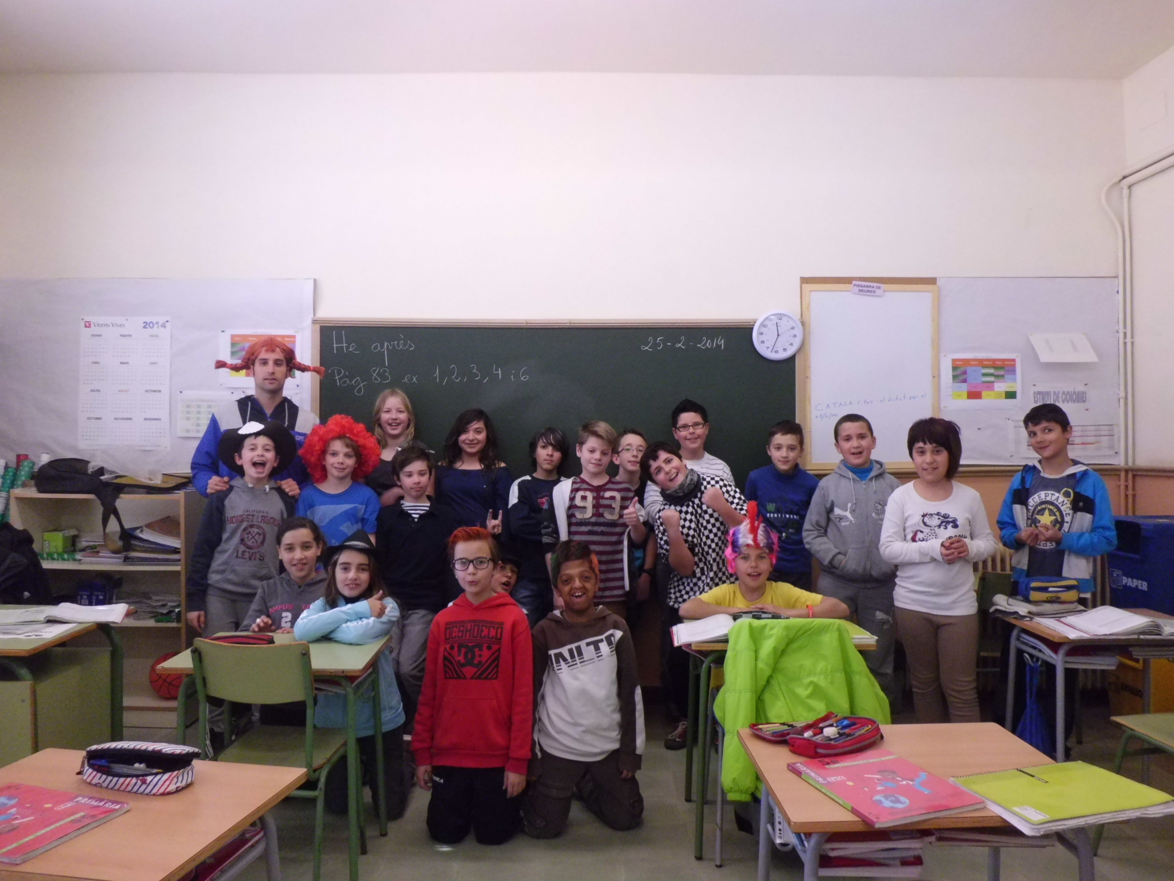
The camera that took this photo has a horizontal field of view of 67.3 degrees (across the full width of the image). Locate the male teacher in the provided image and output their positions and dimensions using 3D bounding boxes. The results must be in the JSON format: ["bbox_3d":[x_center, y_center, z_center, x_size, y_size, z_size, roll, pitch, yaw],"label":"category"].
[{"bbox_3d":[-1.535,0.468,4.150,0.640,1.870,0.420,0,0,-12],"label":"male teacher"}]

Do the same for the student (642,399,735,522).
[{"bbox_3d":[0.475,0.553,4.061,0.420,1.487,0.270,0,1,5],"label":"student"}]

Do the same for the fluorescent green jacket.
[{"bbox_3d":[0.674,0.840,2.750,0.530,0.570,0.260,0,0,0],"label":"fluorescent green jacket"}]

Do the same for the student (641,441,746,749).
[{"bbox_3d":[0.483,0.685,4.020,0.480,1.375,0.380,0,0,6],"label":"student"}]

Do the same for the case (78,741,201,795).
[{"bbox_3d":[-0.875,0.640,1.735,0.222,0.066,0.110,0,0,5],"label":"case"}]

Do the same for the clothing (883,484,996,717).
[{"bbox_3d":[1.350,0.713,3.413,0.430,1.110,0.270,0,1,14],"label":"clothing"}]

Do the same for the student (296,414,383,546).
[{"bbox_3d":[-1.045,0.630,3.740,0.420,1.480,0.310,0,0,-11],"label":"student"}]

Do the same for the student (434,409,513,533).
[{"bbox_3d":[-0.545,0.610,4.240,0.400,1.520,0.290,0,0,-6],"label":"student"}]

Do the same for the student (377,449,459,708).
[{"bbox_3d":[-0.752,0.707,3.900,0.410,1.380,0.290,0,0,-7],"label":"student"}]

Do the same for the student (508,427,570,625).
[{"bbox_3d":[-0.170,0.616,4.062,0.400,1.360,0.270,0,1,7],"label":"student"}]

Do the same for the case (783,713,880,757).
[{"bbox_3d":[0.562,0.661,1.997,0.205,0.050,0.110,0,1,-19],"label":"case"}]

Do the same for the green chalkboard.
[{"bbox_3d":[-0.155,-0.031,4.590,2.520,1.200,0.050,0,0,-2],"label":"green chalkboard"}]

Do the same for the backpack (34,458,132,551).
[{"bbox_3d":[-2.450,0.310,4.300,0.480,0.430,0.280,0,0,-3],"label":"backpack"}]

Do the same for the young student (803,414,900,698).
[{"bbox_3d":[1.205,0.631,4.030,0.440,1.510,0.290,0,0,6],"label":"young student"}]

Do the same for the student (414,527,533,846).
[{"bbox_3d":[-0.385,0.804,3.055,0.380,1.020,0.420,0,1,6],"label":"student"}]

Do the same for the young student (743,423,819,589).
[{"bbox_3d":[0.917,0.649,4.150,0.400,1.480,0.280,0,0,9],"label":"young student"}]

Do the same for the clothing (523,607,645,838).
[{"bbox_3d":[-0.012,0.985,3.220,0.430,0.780,0.390,0,0,-5],"label":"clothing"}]

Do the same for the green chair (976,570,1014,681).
[{"bbox_3d":[1.880,0.926,3.958,0.410,0.745,0.430,0,1,0],"label":"green chair"}]

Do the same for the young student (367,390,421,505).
[{"bbox_3d":[-0.925,0.560,4.250,0.400,1.600,0.280,0,0,-9],"label":"young student"}]

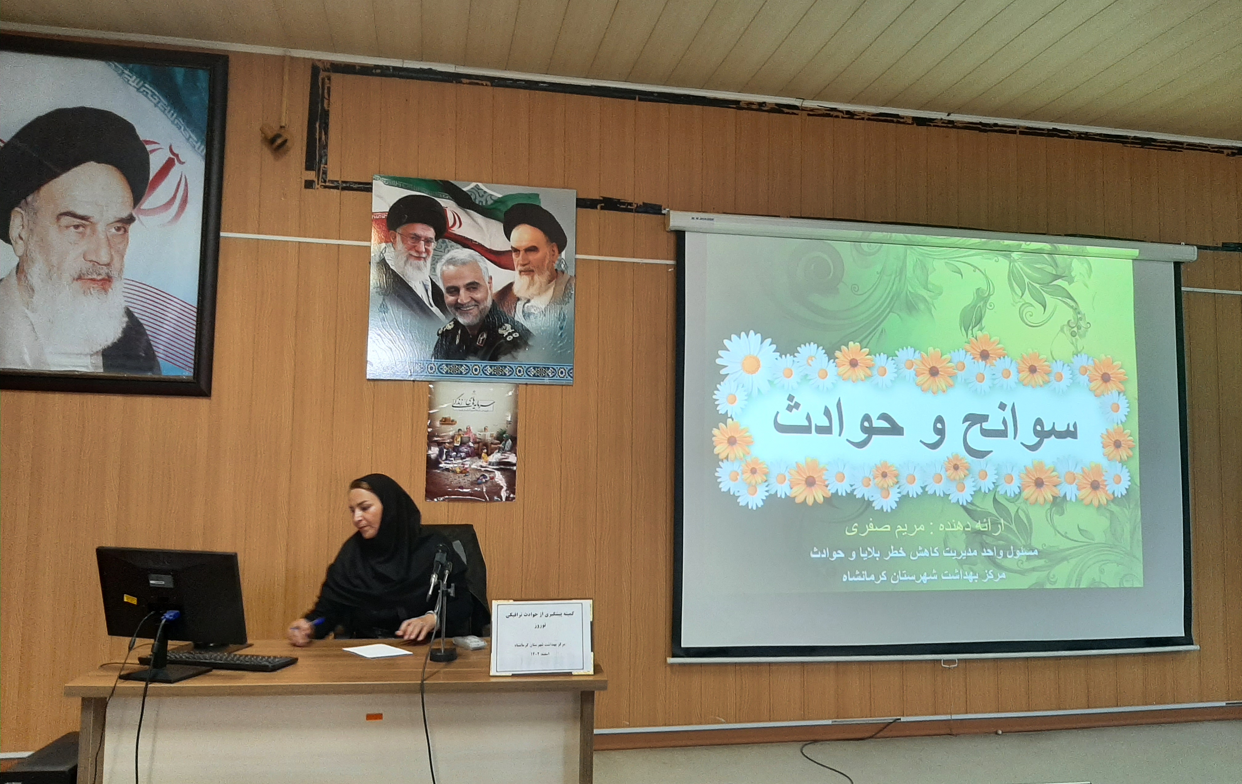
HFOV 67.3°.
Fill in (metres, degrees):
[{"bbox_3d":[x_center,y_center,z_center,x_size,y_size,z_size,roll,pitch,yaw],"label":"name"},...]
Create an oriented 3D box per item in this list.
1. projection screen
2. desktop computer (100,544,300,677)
[{"bbox_3d":[1.712,0.247,4.918,3.044,2.226,0.090,2,-5,-11],"label":"projection screen"},{"bbox_3d":[-1.304,0.656,2.837,0.522,0.361,0.352,0,-5,12],"label":"desktop computer"}]

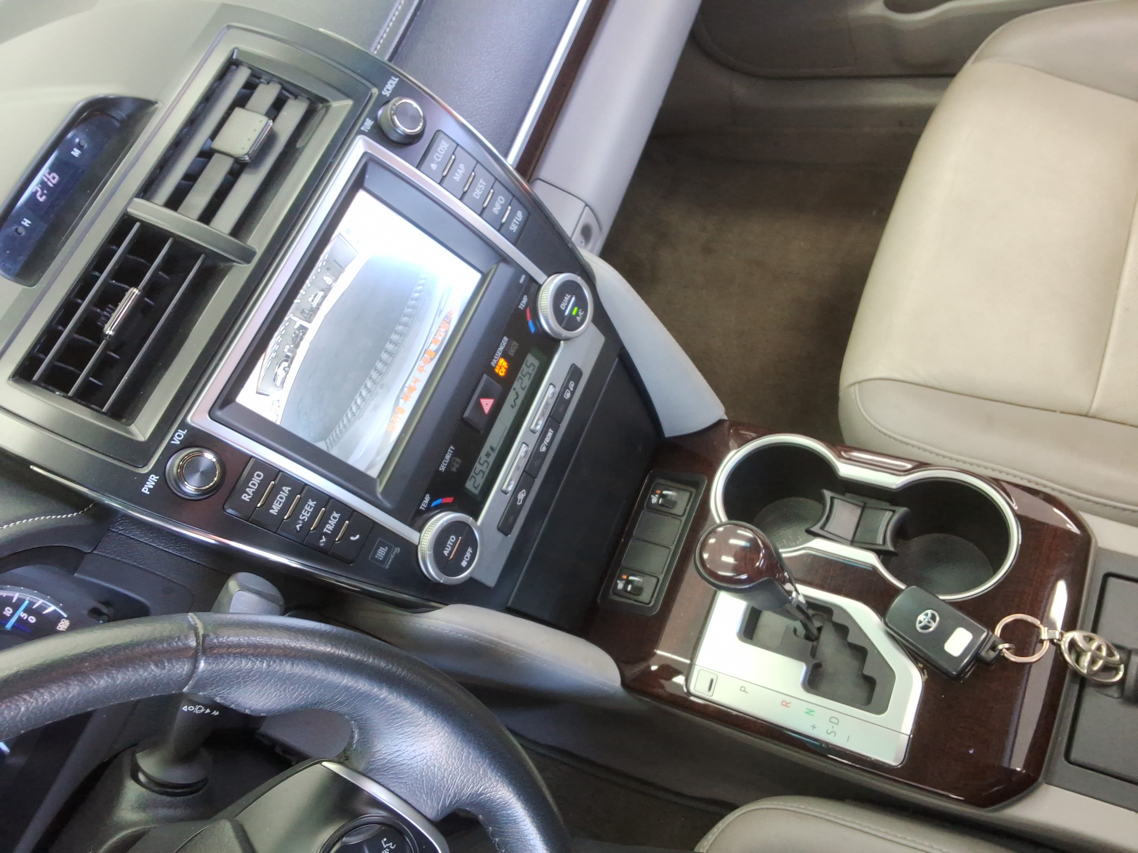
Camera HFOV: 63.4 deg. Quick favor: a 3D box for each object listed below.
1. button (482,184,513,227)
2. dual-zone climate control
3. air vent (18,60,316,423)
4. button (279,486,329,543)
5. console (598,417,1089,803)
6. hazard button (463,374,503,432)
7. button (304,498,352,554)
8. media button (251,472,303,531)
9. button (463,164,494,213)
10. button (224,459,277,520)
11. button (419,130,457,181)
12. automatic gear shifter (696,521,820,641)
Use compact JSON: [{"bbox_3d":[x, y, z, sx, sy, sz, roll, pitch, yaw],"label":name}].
[{"bbox_3d":[-0.047,-0.145,0.604,0.006,0.016,0.028,-5,56,55],"label":"button"},{"bbox_3d":[-0.038,-0.001,0.615,0.030,0.067,0.234,1,60,49],"label":"dual-zone climate control"},{"bbox_3d":[-0.225,-0.113,0.538,0.063,0.036,0.230,27,71,-8],"label":"air vent"},{"bbox_3d":[-0.150,0.050,0.520,0.006,0.016,0.031,-5,56,55],"label":"button"},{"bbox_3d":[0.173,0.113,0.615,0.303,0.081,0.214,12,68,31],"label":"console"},{"bbox_3d":[-0.056,-0.016,0.601,0.007,0.017,0.033,1,60,49],"label":"hazard button"},{"bbox_3d":[-0.138,0.058,0.528,0.006,0.016,0.030,-5,56,55],"label":"button"},{"bbox_3d":[-0.162,0.042,0.512,0.006,0.016,0.032,-5,56,55],"label":"media button"},{"bbox_3d":[-0.059,-0.154,0.597,0.006,0.017,0.029,-5,56,55],"label":"button"},{"bbox_3d":[-0.174,0.035,0.504,0.006,0.016,0.032,-5,56,55],"label":"button"},{"bbox_3d":[-0.083,-0.170,0.581,0.006,0.017,0.031,-5,56,55],"label":"button"},{"bbox_3d":[0.122,0.103,0.550,0.057,0.131,0.051,6,64,42],"label":"automatic gear shifter"}]

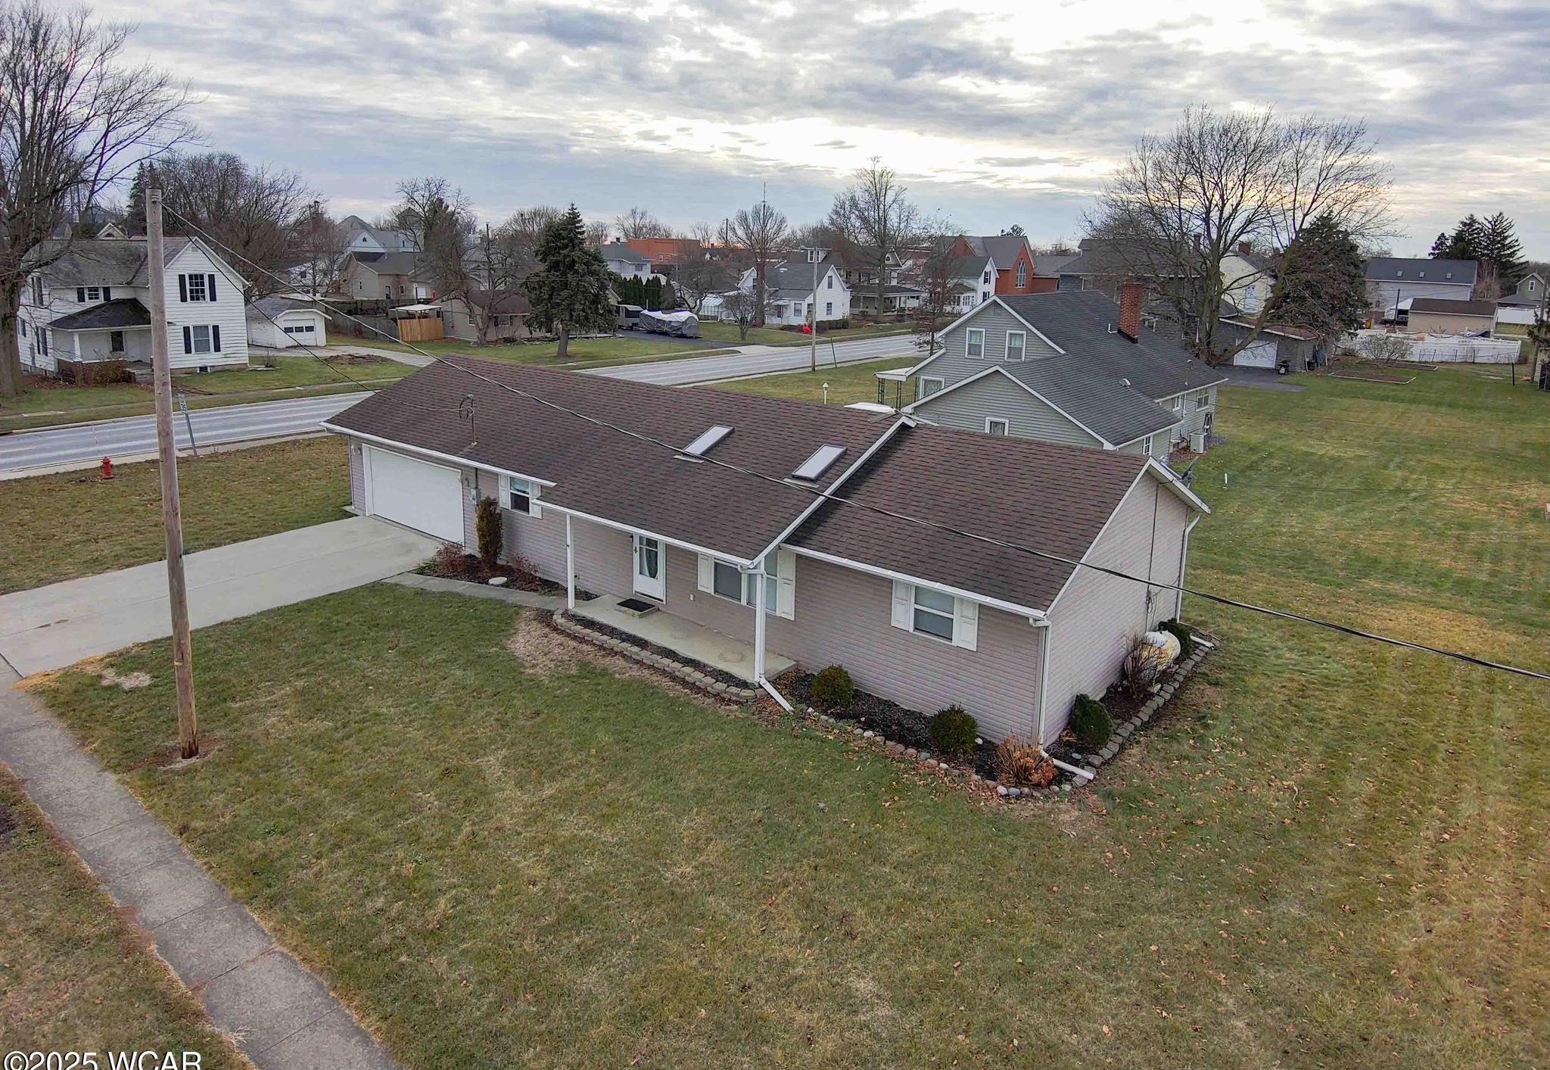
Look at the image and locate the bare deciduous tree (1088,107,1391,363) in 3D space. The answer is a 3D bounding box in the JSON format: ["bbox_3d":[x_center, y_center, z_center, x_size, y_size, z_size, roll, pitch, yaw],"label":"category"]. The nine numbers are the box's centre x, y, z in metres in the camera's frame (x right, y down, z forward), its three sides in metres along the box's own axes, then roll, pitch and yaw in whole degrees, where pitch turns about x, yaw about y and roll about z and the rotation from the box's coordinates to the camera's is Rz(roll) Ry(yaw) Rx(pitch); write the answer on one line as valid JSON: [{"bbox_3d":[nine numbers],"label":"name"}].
[{"bbox_3d":[37.199,-23.715,76.159,23.000,19.800,21.000,9,18,23],"label":"bare deciduous tree"}]

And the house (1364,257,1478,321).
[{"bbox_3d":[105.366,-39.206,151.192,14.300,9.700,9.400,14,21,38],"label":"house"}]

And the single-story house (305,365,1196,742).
[{"bbox_3d":[-2.154,-1.459,24.372,22.800,4.500,9.500,14,20,37],"label":"single-story house"}]

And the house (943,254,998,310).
[{"bbox_3d":[29.791,-38.358,144.835,7.500,8.400,8.500,12,19,34],"label":"house"}]

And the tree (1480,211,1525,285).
[{"bbox_3d":[130.975,-49.219,172.219,7.200,19.000,7.200,1,16,0],"label":"tree"}]

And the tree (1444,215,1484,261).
[{"bbox_3d":[127.313,-50.363,176.078,6.200,18.500,6.200,1,16,0],"label":"tree"}]

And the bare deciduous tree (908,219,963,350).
[{"bbox_3d":[14.030,-21.214,81.241,4.600,11.400,4.400,4,17,9],"label":"bare deciduous tree"}]

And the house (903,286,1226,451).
[{"bbox_3d":[11.963,-7.255,41.624,13.400,6.900,18.400,14,21,38],"label":"house"}]

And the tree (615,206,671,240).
[{"bbox_3d":[-31.597,-68.781,224.982,13.000,18.500,13.000,1,16,0],"label":"tree"}]

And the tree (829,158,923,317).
[{"bbox_3d":[13.979,-42.348,135.489,12.800,22.300,12.800,1,16,0],"label":"tree"}]

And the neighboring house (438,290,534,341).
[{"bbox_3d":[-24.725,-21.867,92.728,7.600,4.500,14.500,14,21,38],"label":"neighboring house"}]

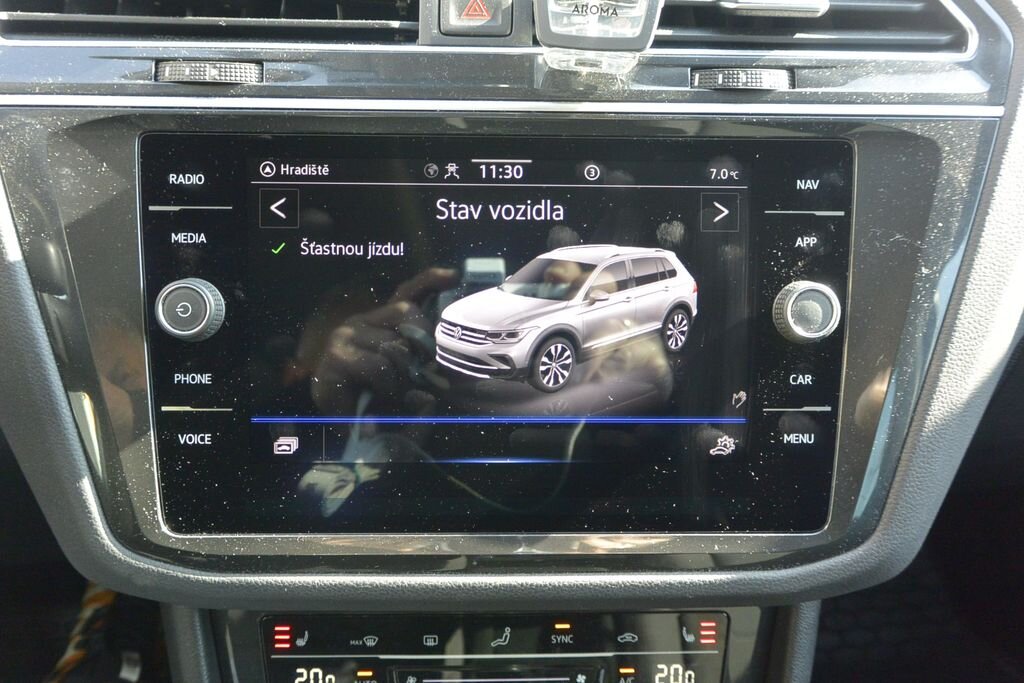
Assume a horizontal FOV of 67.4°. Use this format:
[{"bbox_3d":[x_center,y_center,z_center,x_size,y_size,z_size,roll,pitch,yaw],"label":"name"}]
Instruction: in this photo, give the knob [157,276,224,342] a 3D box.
[{"bbox_3d":[-0.108,-0.011,0.257,0.022,0.022,0.010,0,0,-2],"label":"knob"}]

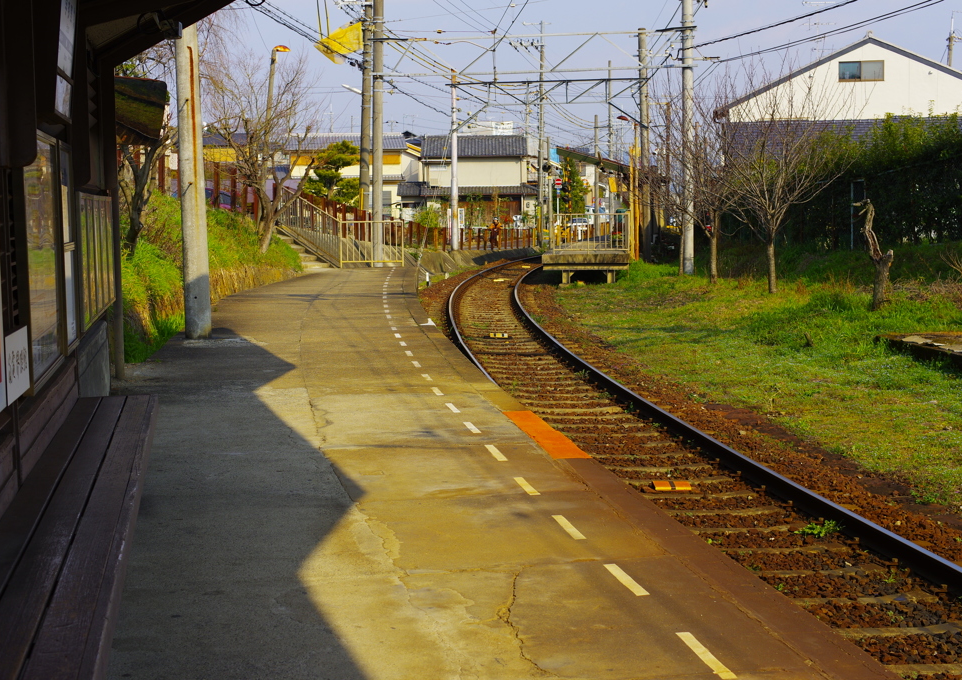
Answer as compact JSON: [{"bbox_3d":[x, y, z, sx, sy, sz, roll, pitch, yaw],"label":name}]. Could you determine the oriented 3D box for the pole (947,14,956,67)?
[{"bbox_3d":[20.879,-9.278,65.553,0.400,9.800,0.400,0,5,0],"label":"pole"}]

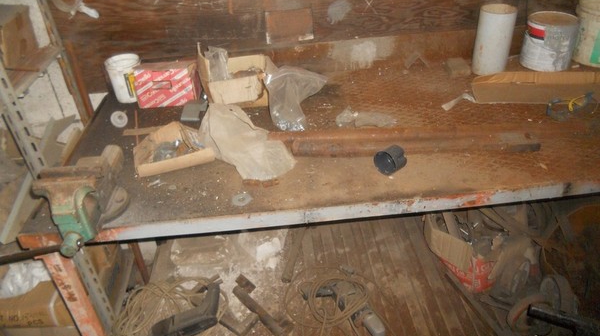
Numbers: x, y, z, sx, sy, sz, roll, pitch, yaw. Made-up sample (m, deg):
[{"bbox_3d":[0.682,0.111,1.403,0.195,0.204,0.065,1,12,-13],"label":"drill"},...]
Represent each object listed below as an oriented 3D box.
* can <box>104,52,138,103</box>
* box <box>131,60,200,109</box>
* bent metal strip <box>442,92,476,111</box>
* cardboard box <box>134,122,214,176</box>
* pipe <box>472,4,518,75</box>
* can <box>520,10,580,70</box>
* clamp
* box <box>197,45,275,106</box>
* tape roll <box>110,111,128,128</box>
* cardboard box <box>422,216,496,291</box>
[{"bbox_3d":[-0.592,-0.298,1.584,0.112,0.130,0.112,-6,33,-2],"label":"can"},{"bbox_3d":[-0.441,-0.283,1.552,0.180,0.120,0.092,-3,33,3],"label":"box"},{"bbox_3d":[0.478,-0.202,1.399,0.100,0.033,0.045,-6,33,-2],"label":"bent metal strip"},{"bbox_3d":[-0.344,-0.060,1.258,0.200,0.060,0.140,-15,35,-16],"label":"cardboard box"},{"bbox_3d":[0.649,-0.426,1.562,0.112,0.204,0.112,-6,33,-2],"label":"pipe"},{"bbox_3d":[0.848,-0.433,1.592,0.158,0.156,0.158,-6,33,-2],"label":"can"},{"bbox_3d":[-0.435,0.066,0.975,0.130,0.175,0.300,-8,34,-4],"label":"clamp"},{"bbox_3d":[-0.209,-0.286,1.524,0.190,0.125,0.170,-6,33,-2],"label":"box"},{"bbox_3d":[-0.563,-0.153,1.456,0.053,0.026,0.053,-6,33,-2],"label":"tape roll"},{"bbox_3d":[0.610,0.280,1.710,0.170,0.180,0.250,-18,36,-20],"label":"cardboard box"}]

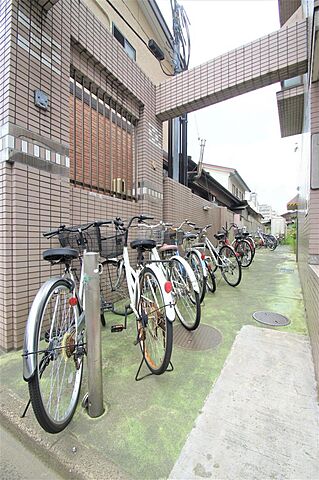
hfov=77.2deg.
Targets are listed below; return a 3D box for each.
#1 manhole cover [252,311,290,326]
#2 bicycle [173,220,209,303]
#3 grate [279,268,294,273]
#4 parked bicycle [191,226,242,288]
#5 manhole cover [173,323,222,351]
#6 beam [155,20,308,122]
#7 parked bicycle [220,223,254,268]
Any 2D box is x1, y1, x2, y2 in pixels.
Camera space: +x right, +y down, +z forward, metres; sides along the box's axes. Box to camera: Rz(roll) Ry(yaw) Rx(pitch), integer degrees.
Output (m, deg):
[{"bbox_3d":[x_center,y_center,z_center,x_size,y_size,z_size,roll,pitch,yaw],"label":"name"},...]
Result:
[{"bbox_3d":[1.204,0.864,2.162,0.370,0.030,0.370,1,3,31],"label":"manhole cover"},{"bbox_3d":[0.316,0.280,3.136,0.590,1.080,1.750,0,-1,-12],"label":"bicycle"},{"bbox_3d":[3.085,0.749,4.818,0.300,0.030,0.300,1,3,33],"label":"grate"},{"bbox_3d":[1.042,0.245,3.913,0.590,1.080,1.750,0,-1,-8],"label":"parked bicycle"},{"bbox_3d":[0.308,0.883,1.841,0.530,0.030,0.530,0,2,0],"label":"manhole cover"},{"bbox_3d":[0.889,-2.384,2.993,2.120,0.490,0.240,-1,-1,29],"label":"beam"},{"bbox_3d":[2.092,0.167,5.770,0.590,1.080,1.750,0,-1,-11],"label":"parked bicycle"}]

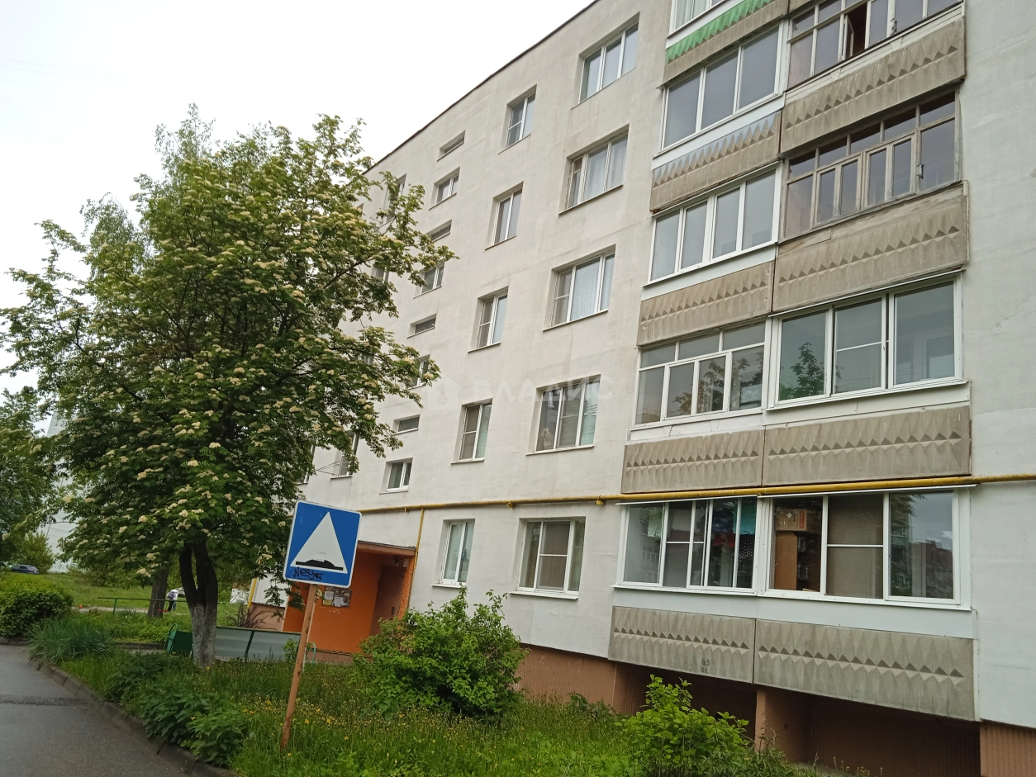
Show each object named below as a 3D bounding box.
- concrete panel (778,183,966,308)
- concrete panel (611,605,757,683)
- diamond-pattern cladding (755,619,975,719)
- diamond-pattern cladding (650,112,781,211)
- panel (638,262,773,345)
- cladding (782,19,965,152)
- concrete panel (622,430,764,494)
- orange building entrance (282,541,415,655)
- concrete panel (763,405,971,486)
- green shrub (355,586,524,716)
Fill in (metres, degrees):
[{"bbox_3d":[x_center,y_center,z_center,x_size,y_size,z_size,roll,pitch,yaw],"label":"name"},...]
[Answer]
[{"bbox_3d":[5.032,-1.885,12.164,0.140,1.060,2.990,18,-18,-33],"label":"concrete panel"},{"bbox_3d":[2.508,3.951,13.079,0.140,0.885,2.980,18,-18,-33],"label":"concrete panel"},{"bbox_3d":[4.297,3.522,10.691,0.140,0.885,3.020,18,-18,-33],"label":"diamond-pattern cladding"},{"bbox_3d":[3.570,-4.069,15.303,0.140,0.935,3.005,18,-18,-33],"label":"diamond-pattern cladding"},{"bbox_3d":[3.220,-1.405,14.561,0.140,0.890,3.005,18,-18,-33],"label":"panel"},{"bbox_3d":[5.385,-4.539,12.897,0.140,0.960,2.985,18,-18,-33],"label":"cladding"},{"bbox_3d":[2.842,1.265,13.854,0.140,0.875,3.045,18,-18,-33],"label":"concrete panel"},{"bbox_3d":[-4.318,5.140,20.679,1.850,2.800,3.250,18,-18,-33],"label":"orange building entrance"},{"bbox_3d":[4.651,0.843,11.435,0.140,0.860,3.035,18,-18,-33],"label":"concrete panel"},{"bbox_3d":[-1.103,3.780,12.246,2.350,1.680,2.100,8,-15,-1],"label":"green shrub"}]

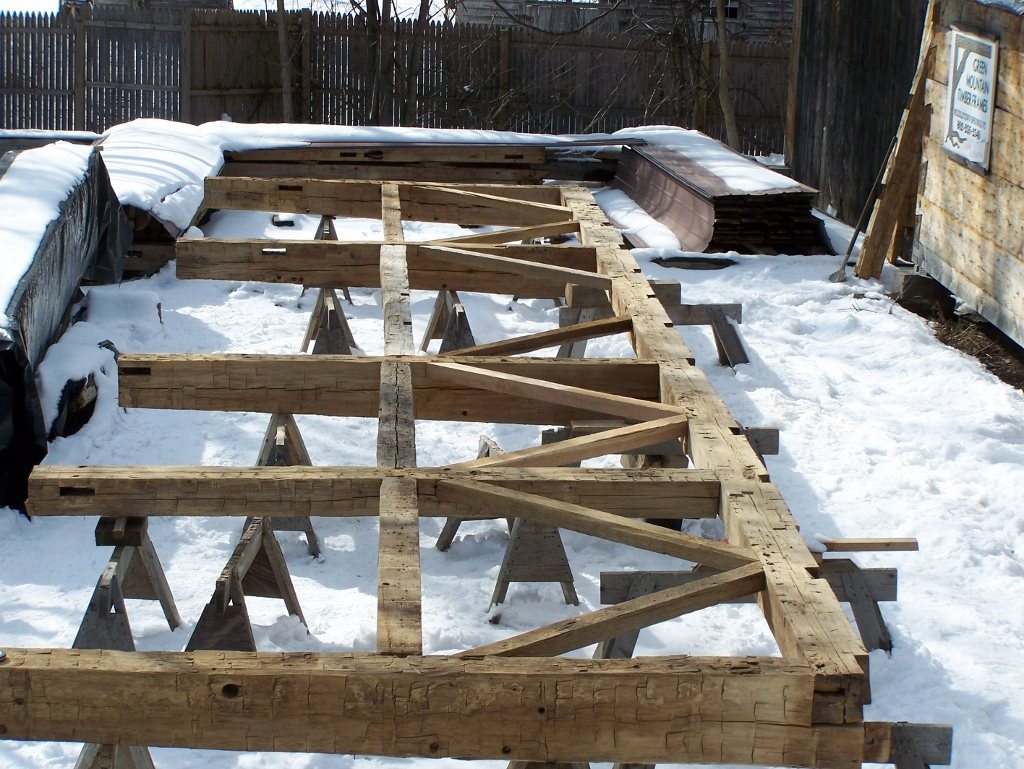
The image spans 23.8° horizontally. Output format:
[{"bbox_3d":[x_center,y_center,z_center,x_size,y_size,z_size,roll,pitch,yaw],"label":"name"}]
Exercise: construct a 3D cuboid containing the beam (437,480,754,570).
[{"bbox_3d":[0.361,0.589,10.103,1.703,0.079,0.114,12,16,42],"label":"beam"}]

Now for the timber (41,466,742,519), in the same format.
[{"bbox_3d":[-0.573,0.479,10.740,3.051,0.169,0.215,0,12,-3],"label":"timber"}]

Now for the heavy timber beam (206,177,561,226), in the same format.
[{"bbox_3d":[-1.012,-1.520,20.390,3.064,0.348,0.181,0,12,-3],"label":"heavy timber beam"}]

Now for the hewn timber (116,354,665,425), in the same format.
[{"bbox_3d":[-0.617,0.035,13.204,3.016,0.343,0.181,0,12,-3],"label":"hewn timber"}]

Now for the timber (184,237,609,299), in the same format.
[{"bbox_3d":[-0.837,-0.816,17.178,3.046,0.364,0.176,0,12,-3],"label":"timber"}]

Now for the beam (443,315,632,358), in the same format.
[{"bbox_3d":[0.191,-0.248,13.964,0.112,0.079,1.739,11,16,38],"label":"beam"}]

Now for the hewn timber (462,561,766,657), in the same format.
[{"bbox_3d":[0.407,0.855,8.872,0.101,0.079,1.720,12,17,42],"label":"hewn timber"}]

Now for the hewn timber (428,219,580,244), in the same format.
[{"bbox_3d":[-0.042,-1.083,17.809,0.104,0.079,1.666,12,16,42],"label":"hewn timber"}]

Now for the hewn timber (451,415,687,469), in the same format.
[{"bbox_3d":[0.291,0.306,11.404,1.663,0.079,0.109,-11,17,-44],"label":"hewn timber"}]

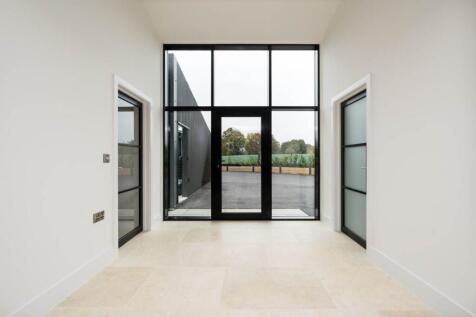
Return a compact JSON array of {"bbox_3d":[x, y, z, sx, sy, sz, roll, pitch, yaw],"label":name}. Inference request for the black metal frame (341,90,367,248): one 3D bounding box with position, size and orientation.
[{"bbox_3d":[1.640,0.143,2.700,0.050,2.010,0.820,0,0,1],"label":"black metal frame"}]

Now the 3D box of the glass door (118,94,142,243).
[{"bbox_3d":[-1.527,0.141,2.733,0.050,2.010,0.815,0,0,1],"label":"glass door"}]

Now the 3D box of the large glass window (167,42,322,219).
[{"bbox_3d":[0.075,-0.476,3.715,2.890,3.263,0.090,0,0,1],"label":"large glass window"}]

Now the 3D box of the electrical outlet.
[{"bbox_3d":[-1.423,0.601,2.030,0.012,0.087,0.148,0,0,1],"label":"electrical outlet"}]

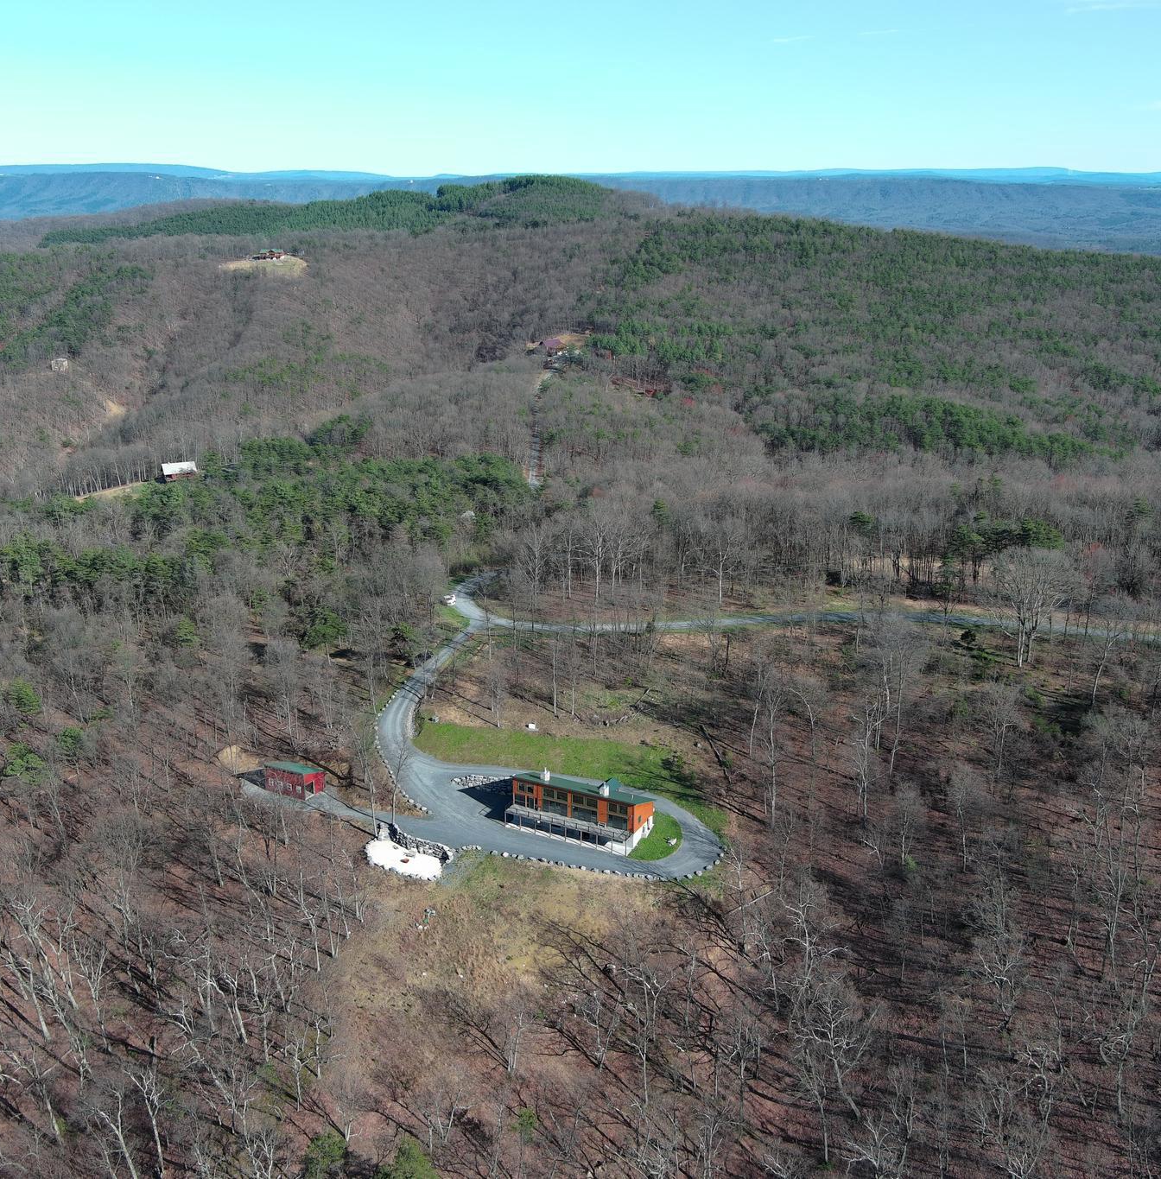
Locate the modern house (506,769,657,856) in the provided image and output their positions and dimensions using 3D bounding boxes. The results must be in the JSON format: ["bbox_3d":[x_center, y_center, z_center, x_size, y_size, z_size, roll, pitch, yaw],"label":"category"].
[{"bbox_3d":[-0.122,34.782,230.278,22.351,8.600,10.197,9,19,27],"label":"modern house"}]

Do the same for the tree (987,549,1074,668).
[{"bbox_3d":[84.617,3.519,268.432,16.601,22.900,16.601,0,16,0],"label":"tree"}]

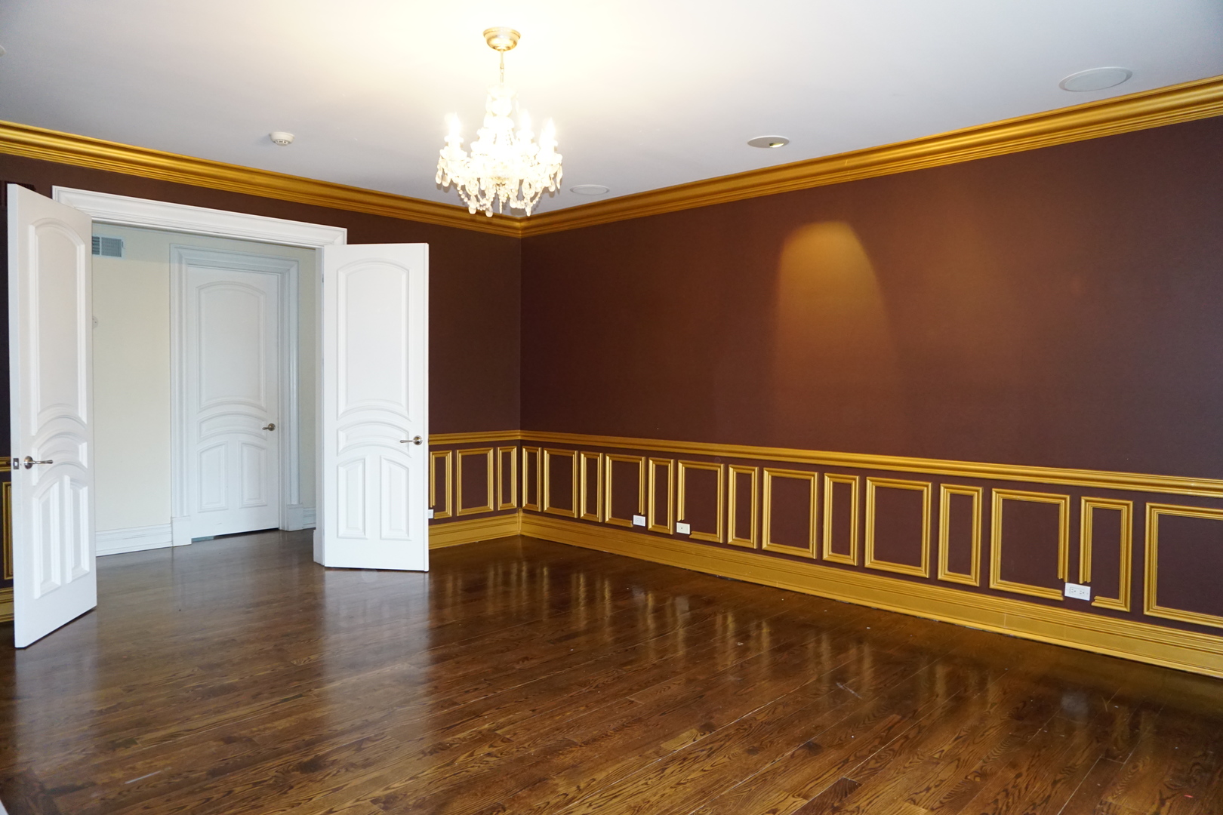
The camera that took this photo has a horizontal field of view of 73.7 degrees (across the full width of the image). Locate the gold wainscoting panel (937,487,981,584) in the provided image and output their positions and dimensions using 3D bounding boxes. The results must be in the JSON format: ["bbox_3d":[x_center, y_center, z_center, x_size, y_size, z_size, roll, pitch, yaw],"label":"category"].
[{"bbox_3d":[2.061,0.751,4.824,0.237,0.577,0.025,2,2,43],"label":"gold wainscoting panel"}]

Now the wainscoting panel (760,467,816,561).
[{"bbox_3d":[1.223,0.720,5.608,0.410,0.577,0.025,2,2,43],"label":"wainscoting panel"}]

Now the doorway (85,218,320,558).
[{"bbox_3d":[-2.571,0.019,5.310,0.170,2.280,1.460,2,3,43],"label":"doorway"}]

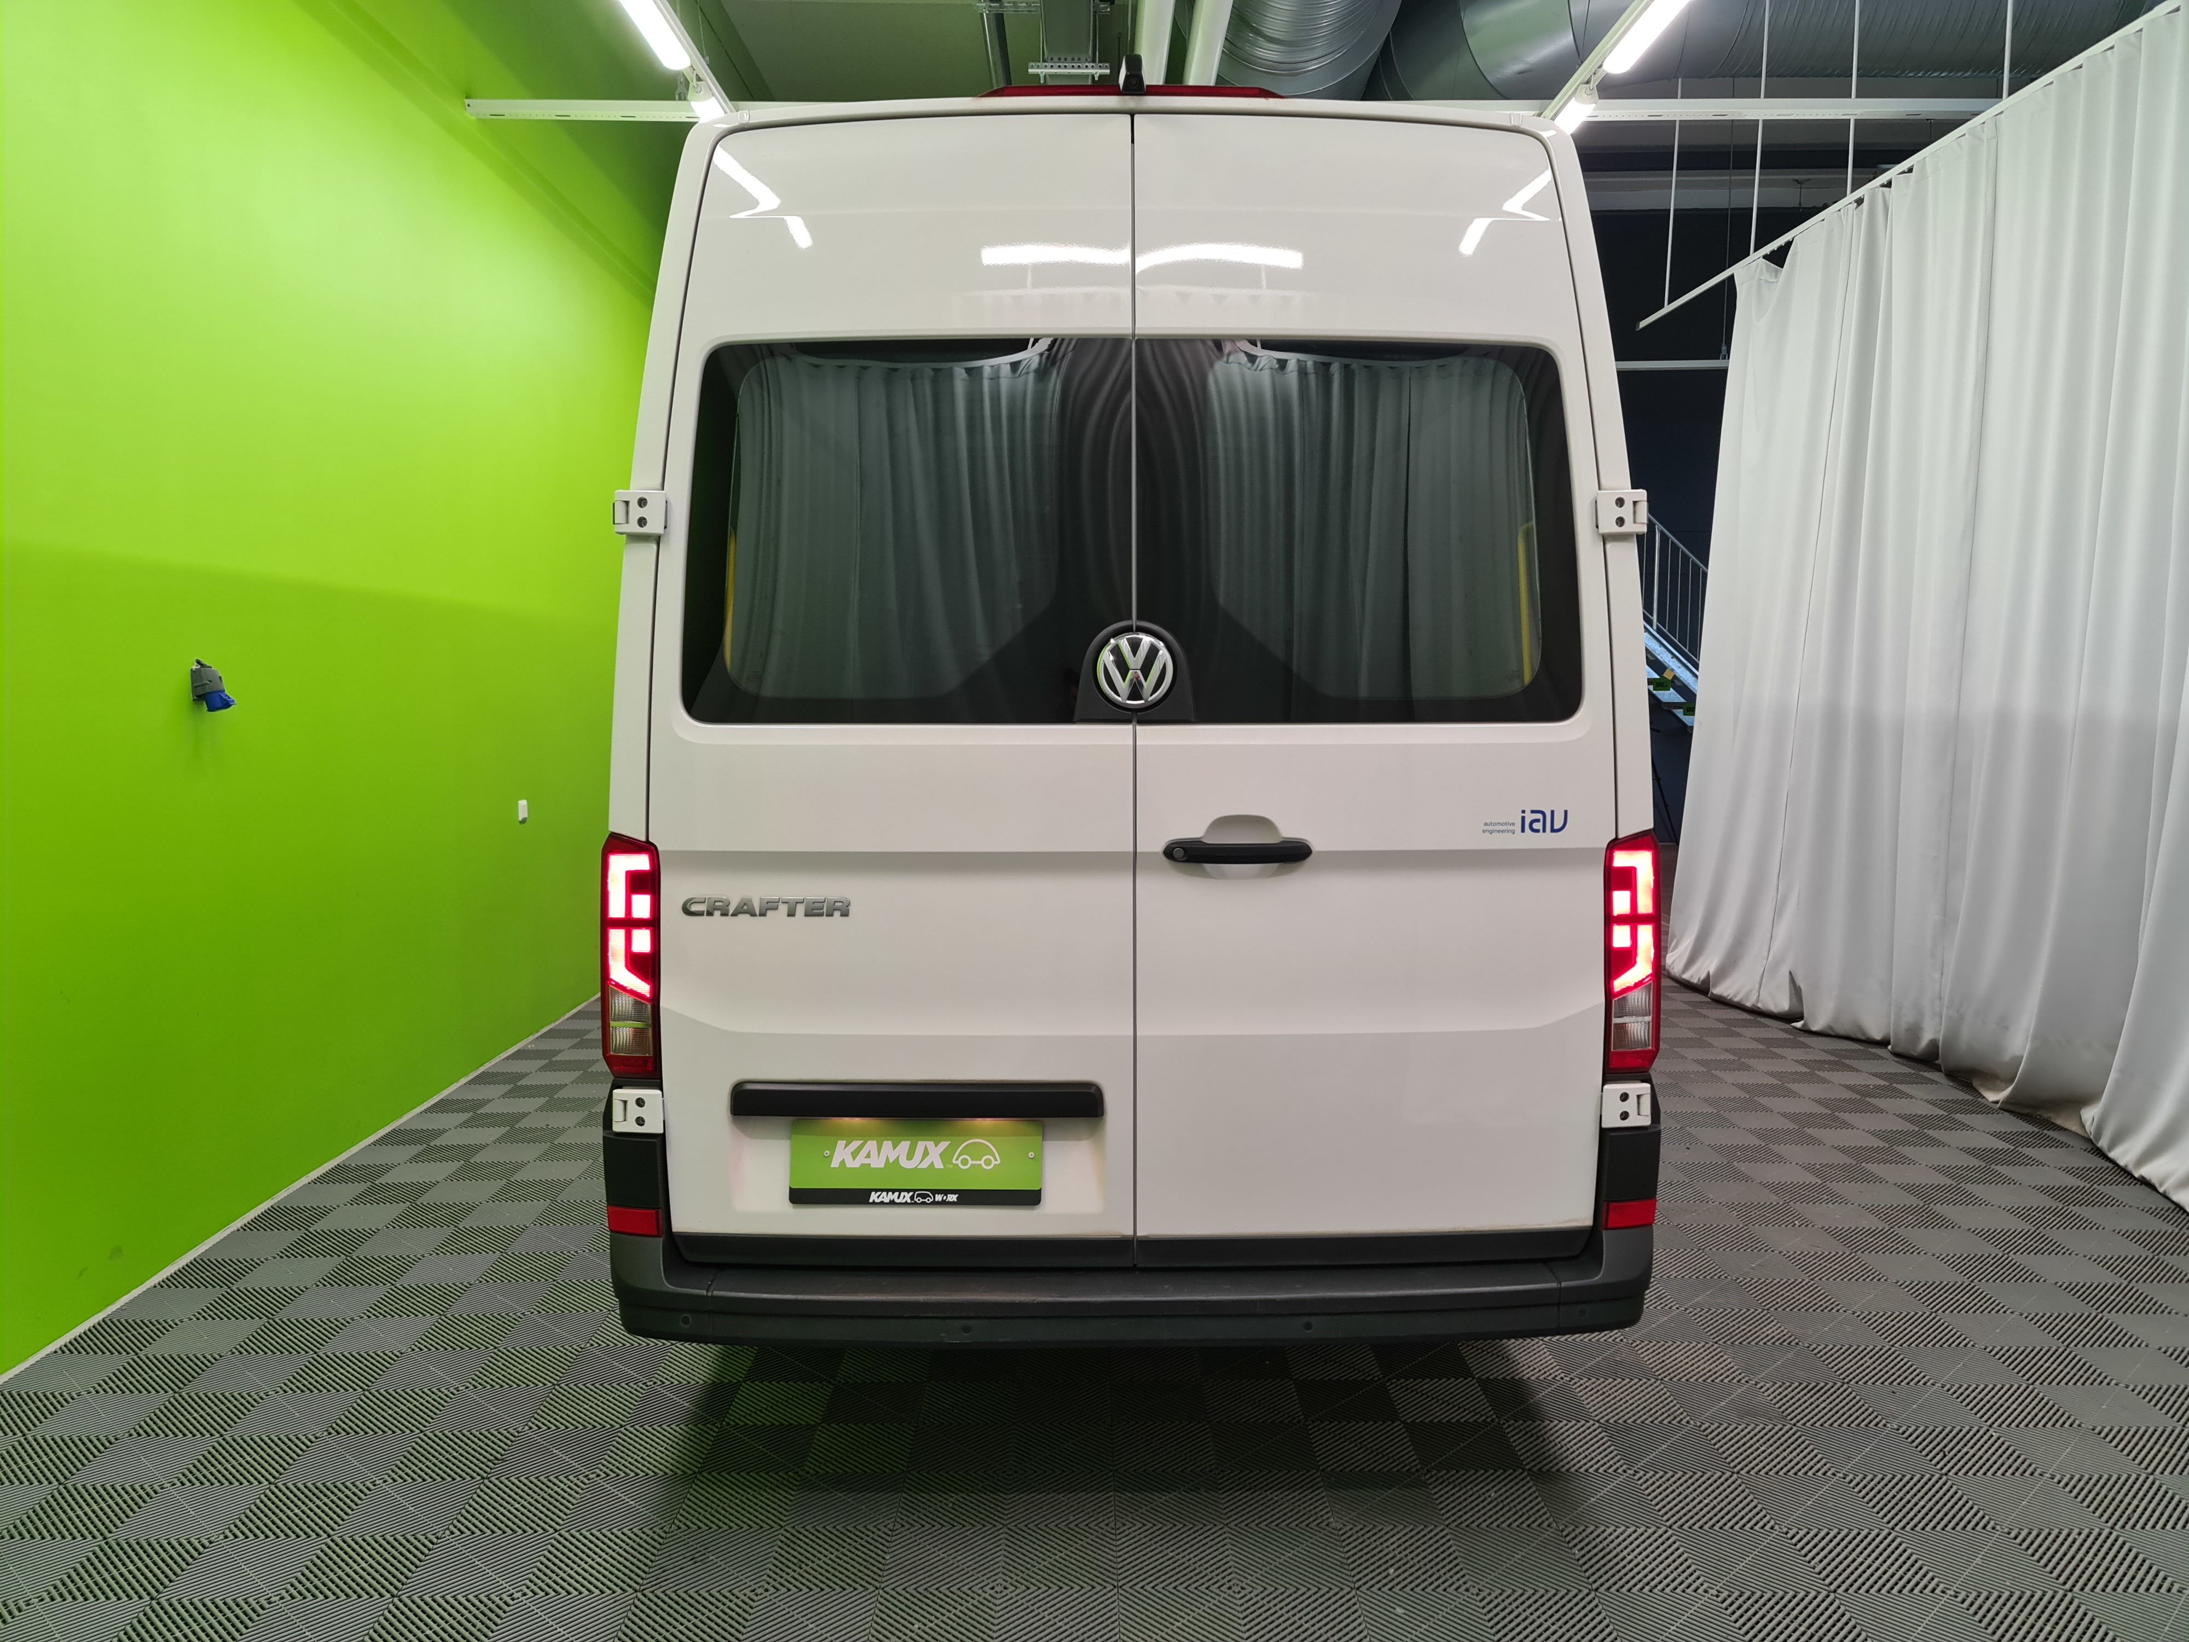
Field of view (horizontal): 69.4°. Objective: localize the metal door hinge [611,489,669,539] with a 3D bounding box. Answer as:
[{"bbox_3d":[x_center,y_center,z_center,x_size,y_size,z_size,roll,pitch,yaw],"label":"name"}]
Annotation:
[{"bbox_3d":[-0.791,-0.530,2.749,0.093,0.083,0.075,0,5,0],"label":"metal door hinge"}]

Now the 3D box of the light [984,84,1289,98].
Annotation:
[{"bbox_3d":[0.070,-1.294,2.835,0.550,0.045,0.100,0,5,0],"label":"light"}]

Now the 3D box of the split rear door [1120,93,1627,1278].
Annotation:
[{"bbox_3d":[0.493,-0.220,2.781,0.849,1.992,0.180,0,5,0],"label":"split rear door"}]

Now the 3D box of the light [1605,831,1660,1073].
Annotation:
[{"bbox_3d":[0.965,0.244,2.864,0.117,0.439,0.150,0,5,0],"label":"light"}]

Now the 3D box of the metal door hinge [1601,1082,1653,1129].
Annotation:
[{"bbox_3d":[0.939,0.508,2.822,0.092,0.082,0.075,0,5,0],"label":"metal door hinge"}]

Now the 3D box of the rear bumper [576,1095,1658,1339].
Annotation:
[{"bbox_3d":[0.065,0.697,2.855,1.910,0.397,0.340,0,5,0],"label":"rear bumper"}]

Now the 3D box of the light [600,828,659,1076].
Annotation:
[{"bbox_3d":[-0.835,0.244,2.864,0.117,0.439,0.150,0,5,0],"label":"light"}]

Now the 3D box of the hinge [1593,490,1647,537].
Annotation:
[{"bbox_3d":[0.919,-0.530,2.749,0.093,0.083,0.075,0,5,0],"label":"hinge"}]

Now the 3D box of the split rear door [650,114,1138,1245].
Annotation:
[{"bbox_3d":[-0.355,-0.220,2.781,0.849,1.992,0.180,0,5,0],"label":"split rear door"}]

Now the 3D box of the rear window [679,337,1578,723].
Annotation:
[{"bbox_3d":[0.064,-0.498,2.734,1.548,0.665,0.100,0,5,0],"label":"rear window"}]

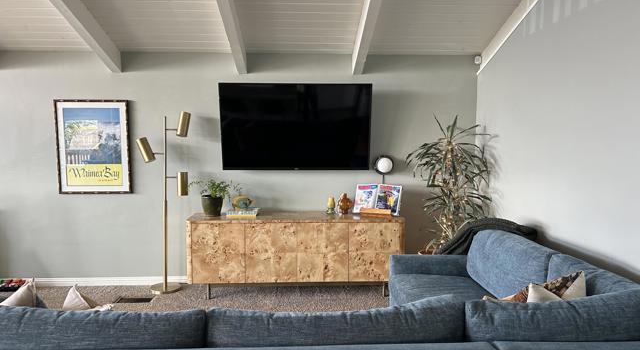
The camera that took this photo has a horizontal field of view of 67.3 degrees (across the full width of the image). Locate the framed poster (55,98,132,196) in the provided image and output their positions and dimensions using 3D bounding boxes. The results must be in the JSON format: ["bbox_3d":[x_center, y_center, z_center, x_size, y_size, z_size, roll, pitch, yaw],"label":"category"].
[{"bbox_3d":[-2.192,-0.271,4.652,0.695,0.900,0.030,0,6,-3],"label":"framed poster"}]

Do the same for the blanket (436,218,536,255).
[{"bbox_3d":[1.214,0.478,3.622,0.660,0.320,0.440,0,6,-3],"label":"blanket"}]

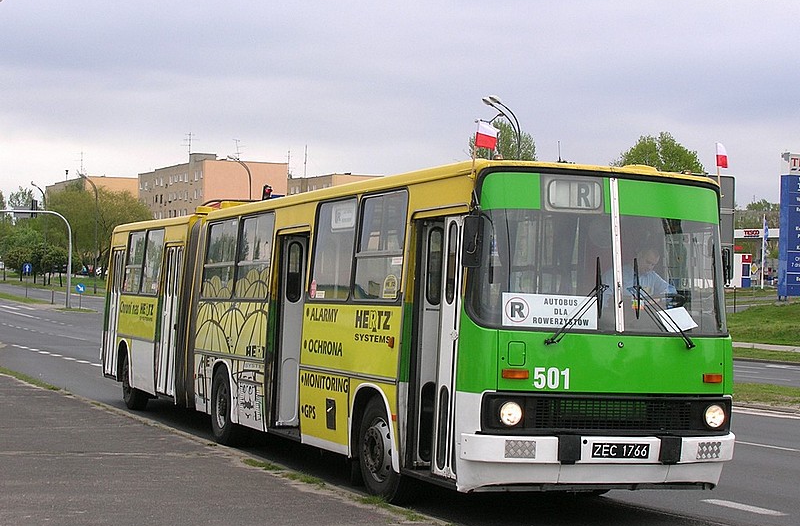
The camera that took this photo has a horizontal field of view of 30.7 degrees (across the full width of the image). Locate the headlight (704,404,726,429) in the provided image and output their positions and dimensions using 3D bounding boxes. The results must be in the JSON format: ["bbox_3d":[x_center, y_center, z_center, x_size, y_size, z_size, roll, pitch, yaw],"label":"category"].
[{"bbox_3d":[2.630,1.286,12.227,0.200,0.200,0.100,3,-2,-22],"label":"headlight"}]

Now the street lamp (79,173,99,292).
[{"bbox_3d":[-26.315,-2.577,123.000,1.800,10.400,0.900,1,0,-23],"label":"street lamp"}]

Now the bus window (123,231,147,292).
[{"bbox_3d":[-4.381,0.000,24.107,0.090,1.050,1.220,7,-4,-22],"label":"bus window"}]

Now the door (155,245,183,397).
[{"bbox_3d":[-3.424,0.879,21.649,0.110,2.270,1.200,3,-2,-22],"label":"door"}]

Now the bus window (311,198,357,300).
[{"bbox_3d":[-0.687,-0.136,15.009,0.090,1.050,1.200,7,-4,-22],"label":"bus window"}]

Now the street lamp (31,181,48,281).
[{"bbox_3d":[-37.635,-3.236,152.000,1.800,10.500,0.900,1,0,-23],"label":"street lamp"}]

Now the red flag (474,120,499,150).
[{"bbox_3d":[0.707,-1.050,11.900,0.210,0.240,0.070,1,0,3],"label":"red flag"}]

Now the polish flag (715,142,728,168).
[{"bbox_3d":[2.837,-0.958,12.850,0.160,0.230,0.070,1,0,17],"label":"polish flag"}]

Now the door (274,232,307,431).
[{"bbox_3d":[-1.240,0.780,16.572,0.290,2.150,0.080,3,-2,-22],"label":"door"}]

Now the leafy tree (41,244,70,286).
[{"bbox_3d":[-30.286,0.132,128.000,2.600,3.700,2.600,2,-1,0],"label":"leafy tree"}]

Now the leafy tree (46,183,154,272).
[{"bbox_3d":[-34.167,-3.796,165.000,11.500,10.600,10.000,1,0,0],"label":"leafy tree"}]

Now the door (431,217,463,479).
[{"bbox_3d":[0.458,0.691,12.081,0.080,2.160,0.570,3,-2,-22],"label":"door"}]

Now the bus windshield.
[{"bbox_3d":[1.763,-0.035,12.127,2.320,1.240,0.380,3,-2,-22],"label":"bus windshield"}]

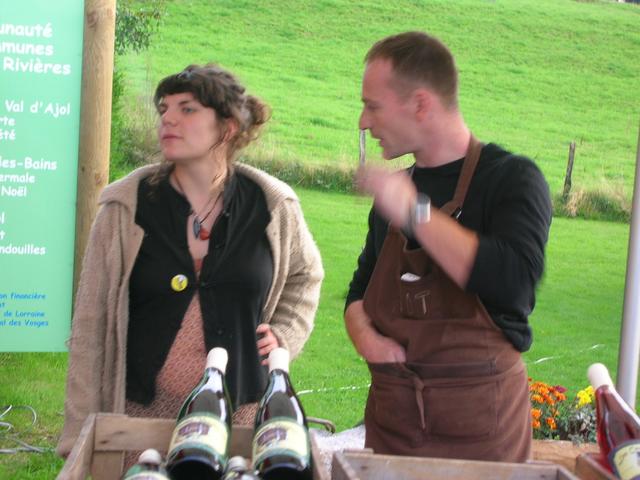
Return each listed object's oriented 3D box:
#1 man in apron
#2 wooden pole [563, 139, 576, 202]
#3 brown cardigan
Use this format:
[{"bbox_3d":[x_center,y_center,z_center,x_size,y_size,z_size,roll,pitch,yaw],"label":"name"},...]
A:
[{"bbox_3d":[0.222,0.456,2.916,0.500,1.780,0.460,7,7,33],"label":"man in apron"},{"bbox_3d":[3.361,-0.864,18.552,0.090,0.950,0.090,7,6,0],"label":"wooden pole"},{"bbox_3d":[-0.295,0.205,3.121,0.590,0.760,0.340,3,6,0],"label":"brown cardigan"}]

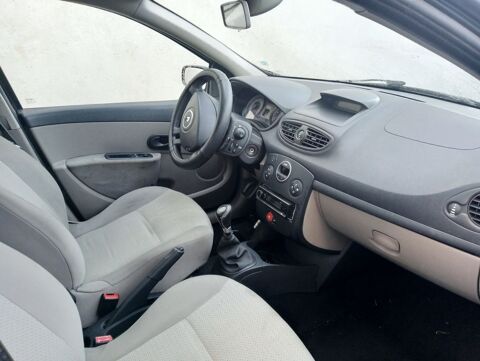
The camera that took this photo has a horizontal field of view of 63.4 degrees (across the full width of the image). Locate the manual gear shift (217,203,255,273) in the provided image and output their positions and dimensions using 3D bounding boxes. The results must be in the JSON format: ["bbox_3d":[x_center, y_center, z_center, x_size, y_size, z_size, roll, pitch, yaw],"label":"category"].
[{"bbox_3d":[-0.021,0.165,1.211,0.125,0.200,0.100,-11,25,-31],"label":"manual gear shift"}]

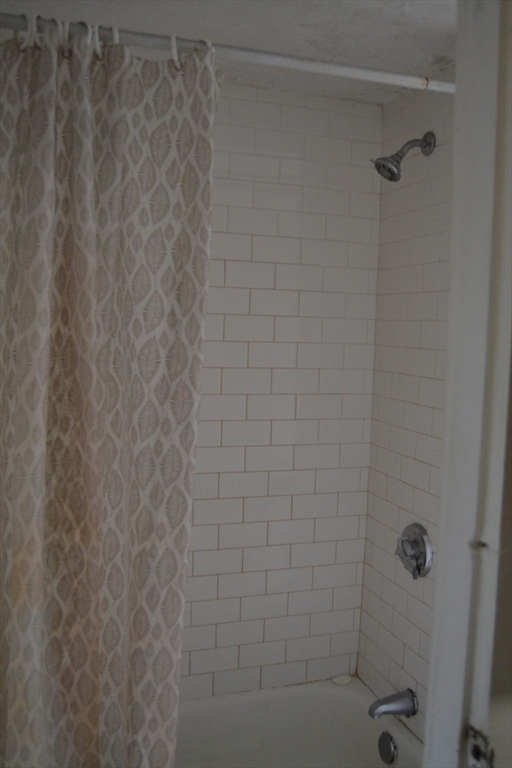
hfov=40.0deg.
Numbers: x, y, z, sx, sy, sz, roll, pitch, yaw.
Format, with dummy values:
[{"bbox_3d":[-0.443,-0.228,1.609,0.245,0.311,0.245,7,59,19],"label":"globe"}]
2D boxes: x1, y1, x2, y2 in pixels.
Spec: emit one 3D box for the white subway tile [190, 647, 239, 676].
[{"bbox_3d":[-0.125,0.833,2.132,0.153,0.076,0.009,0,5,-18],"label":"white subway tile"}]

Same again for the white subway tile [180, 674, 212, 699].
[{"bbox_3d":[-0.201,0.908,2.119,0.152,0.075,0.010,0,5,-18],"label":"white subway tile"}]

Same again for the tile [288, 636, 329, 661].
[{"bbox_3d":[0.165,0.835,2.231,0.153,0.076,0.009,0,5,-18],"label":"tile"}]

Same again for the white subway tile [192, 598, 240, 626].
[{"bbox_3d":[-0.121,0.681,2.110,0.152,0.075,0.009,0,5,-19],"label":"white subway tile"}]

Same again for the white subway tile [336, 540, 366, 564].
[{"bbox_3d":[0.302,0.534,2.250,0.101,0.076,0.008,0,5,-18],"label":"white subway tile"}]

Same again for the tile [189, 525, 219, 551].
[{"bbox_3d":[-0.186,0.451,2.065,0.152,0.075,0.009,0,5,-19],"label":"tile"}]

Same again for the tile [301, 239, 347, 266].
[{"bbox_3d":[0.209,-0.395,2.137,0.154,0.076,0.008,0,5,-19],"label":"tile"}]

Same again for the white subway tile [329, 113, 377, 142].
[{"bbox_3d":[0.290,-0.778,2.121,0.152,0.076,0.008,0,5,-18],"label":"white subway tile"}]

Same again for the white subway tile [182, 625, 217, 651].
[{"bbox_3d":[-0.195,0.758,2.101,0.153,0.076,0.009,0,5,-18],"label":"white subway tile"}]

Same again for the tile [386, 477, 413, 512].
[{"bbox_3d":[0.424,0.321,2.057,0.008,0.076,0.152,0,5,-18],"label":"tile"}]

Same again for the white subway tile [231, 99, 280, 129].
[{"bbox_3d":[-0.003,-0.774,2.015,0.153,0.076,0.009,0,5,-19],"label":"white subway tile"}]

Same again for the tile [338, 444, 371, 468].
[{"bbox_3d":[0.313,0.227,2.231,0.104,0.076,0.008,0,5,-19],"label":"tile"}]

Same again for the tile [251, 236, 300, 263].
[{"bbox_3d":[0.062,-0.396,2.088,0.154,0.076,0.008,0,5,-19],"label":"tile"}]

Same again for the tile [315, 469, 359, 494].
[{"bbox_3d":[0.255,0.300,2.202,0.153,0.076,0.009,0,5,-19],"label":"tile"}]

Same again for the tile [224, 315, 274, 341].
[{"bbox_3d":[-0.020,-0.164,2.087,0.152,0.076,0.009,0,5,-18],"label":"tile"}]

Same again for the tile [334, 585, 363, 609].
[{"bbox_3d":[0.293,0.685,2.259,0.103,0.076,0.009,0,5,-18],"label":"tile"}]

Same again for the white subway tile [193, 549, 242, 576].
[{"bbox_3d":[-0.114,0.529,2.100,0.153,0.076,0.009,0,5,-19],"label":"white subway tile"}]

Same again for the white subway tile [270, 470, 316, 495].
[{"bbox_3d":[0.108,0.300,2.152,0.153,0.076,0.009,0,5,-19],"label":"white subway tile"}]

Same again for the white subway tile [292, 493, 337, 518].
[{"bbox_3d":[0.183,0.382,2.202,0.154,0.076,0.008,0,5,-19],"label":"white subway tile"}]

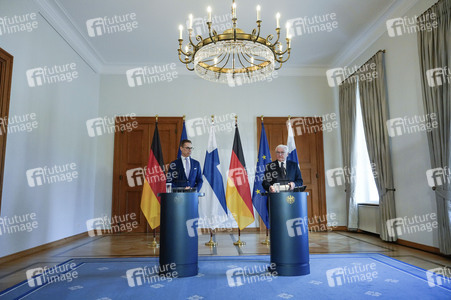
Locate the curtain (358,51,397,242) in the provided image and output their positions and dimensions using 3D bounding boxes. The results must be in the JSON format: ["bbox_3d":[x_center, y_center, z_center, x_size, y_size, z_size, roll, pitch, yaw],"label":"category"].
[{"bbox_3d":[3.374,-0.063,6.994,0.200,3.950,1.080,0,-8,-3],"label":"curtain"}]

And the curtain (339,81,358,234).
[{"bbox_3d":[3.323,0.080,8.124,0.200,3.980,1.000,0,-8,-3],"label":"curtain"}]

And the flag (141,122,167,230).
[{"bbox_3d":[-1.490,0.530,6.681,0.590,2.240,0.300,0,-8,-3],"label":"flag"}]

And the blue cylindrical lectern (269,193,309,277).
[{"bbox_3d":[0.869,1.112,4.276,0.600,1.060,0.470,-1,-8,0],"label":"blue cylindrical lectern"}]

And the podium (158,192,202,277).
[{"bbox_3d":[-0.623,1.128,4.287,0.600,1.060,0.470,0,-8,-7],"label":"podium"}]

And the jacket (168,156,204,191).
[{"bbox_3d":[-0.622,0.478,4.767,0.570,0.760,0.380,1,-8,-9],"label":"jacket"}]

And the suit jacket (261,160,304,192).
[{"bbox_3d":[0.866,0.517,4.748,0.600,0.750,0.400,-2,-8,7],"label":"suit jacket"}]

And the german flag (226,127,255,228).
[{"bbox_3d":[0.306,0.567,6.706,0.600,2.240,0.300,0,-8,-3],"label":"german flag"}]

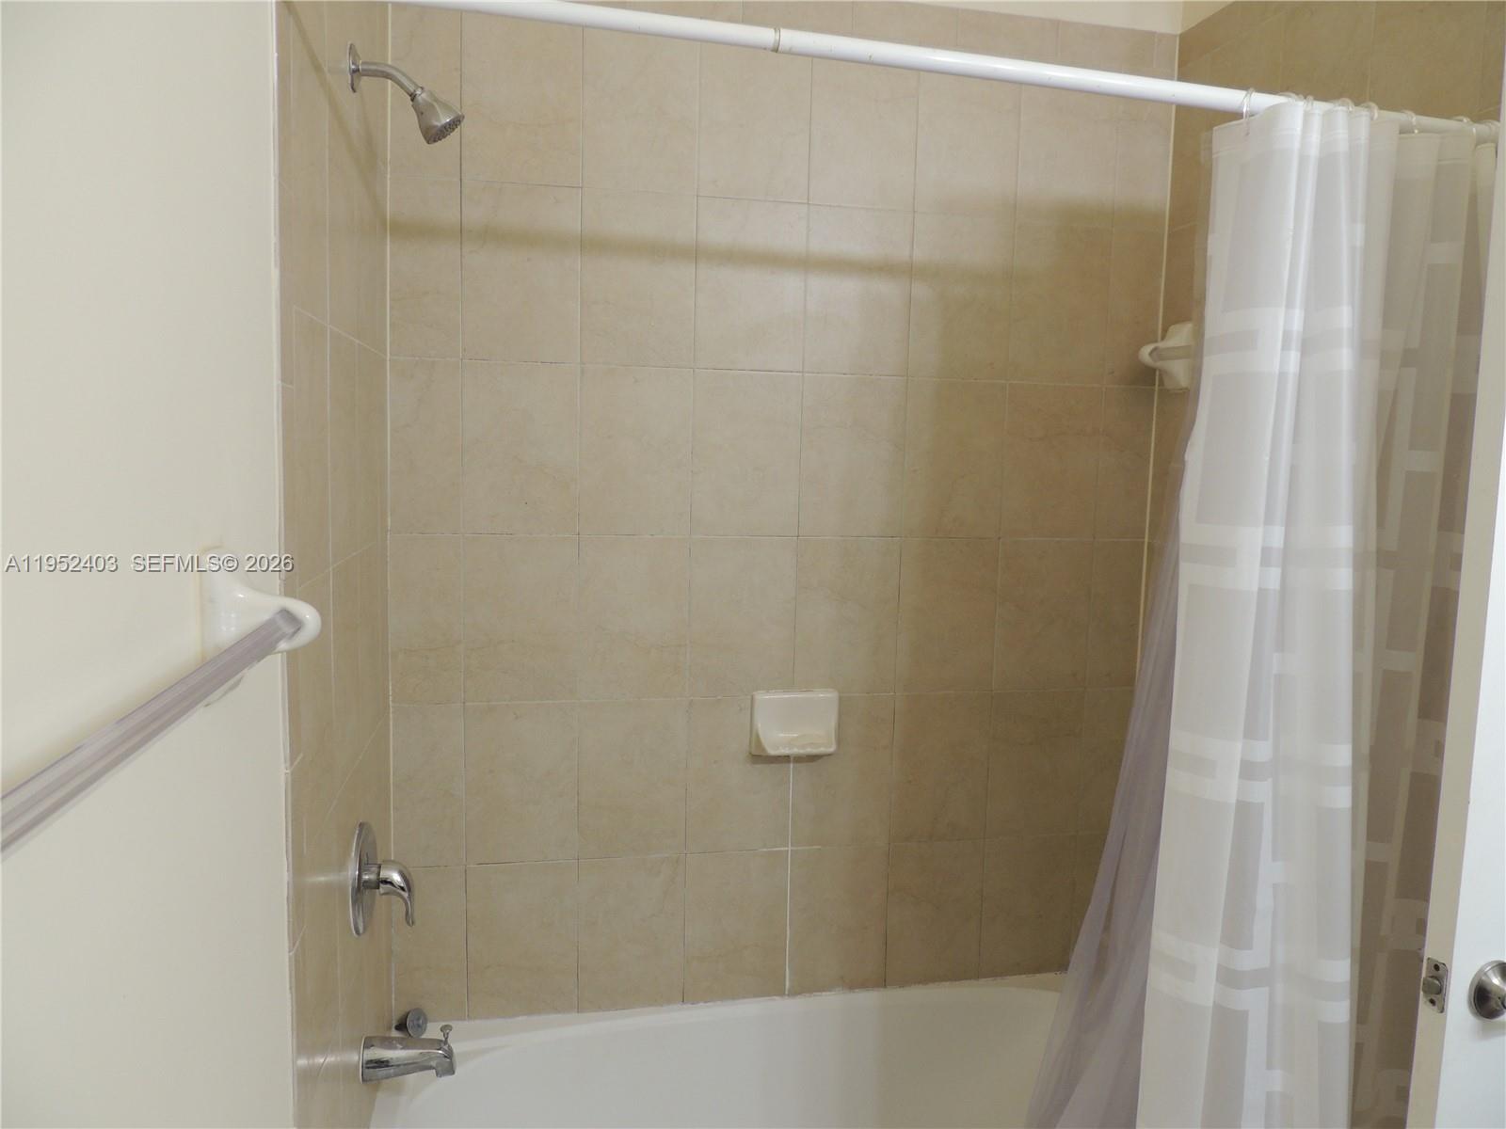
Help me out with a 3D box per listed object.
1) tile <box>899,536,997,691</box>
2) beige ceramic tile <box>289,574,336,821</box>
[{"bbox_3d":[0.381,0.102,2.055,0.201,0.302,0.009,0,7,-12],"label":"tile"},{"bbox_3d":[-0.532,0.167,1.265,0.010,0.306,0.188,0,6,-11],"label":"beige ceramic tile"}]

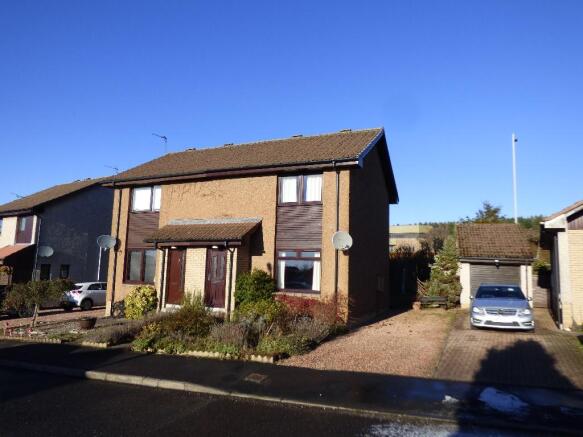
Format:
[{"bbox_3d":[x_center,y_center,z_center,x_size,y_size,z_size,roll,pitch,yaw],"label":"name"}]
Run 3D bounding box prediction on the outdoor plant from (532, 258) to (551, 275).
[{"bbox_3d":[13.426,2.578,20.800,0.900,0.900,0.850,-2,-7,24],"label":"outdoor plant"}]

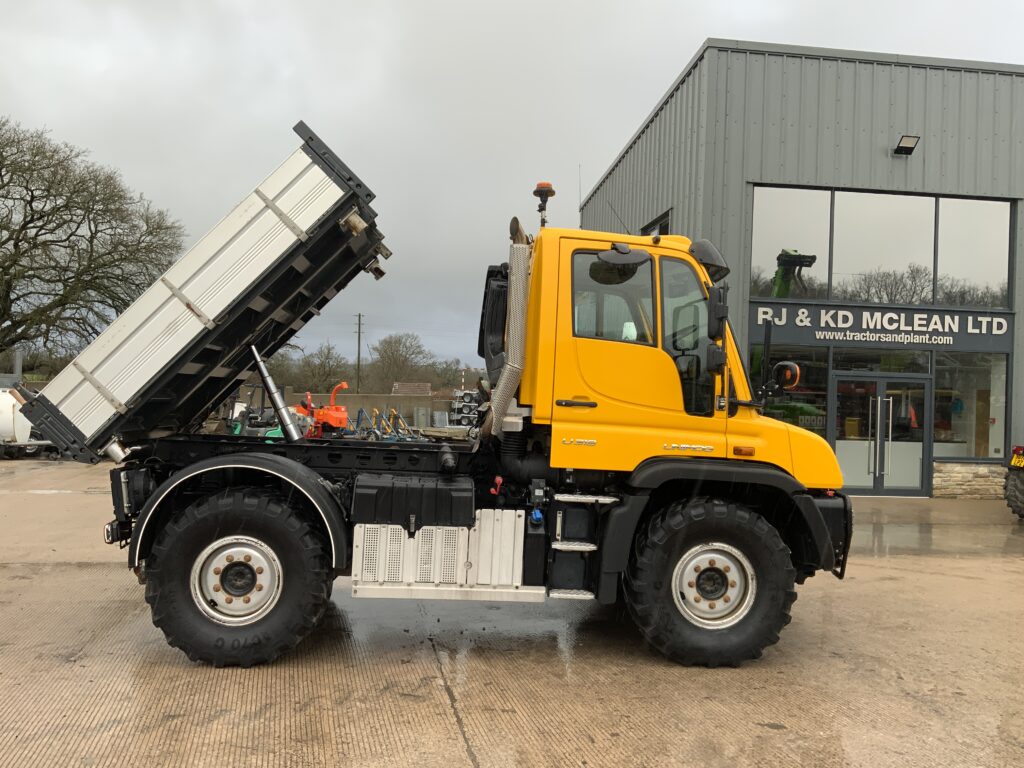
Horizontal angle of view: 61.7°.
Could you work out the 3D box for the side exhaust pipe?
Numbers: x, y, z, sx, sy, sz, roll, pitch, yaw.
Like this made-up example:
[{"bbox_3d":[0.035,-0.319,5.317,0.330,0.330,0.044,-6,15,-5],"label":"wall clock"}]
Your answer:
[{"bbox_3d":[-0.029,-0.357,5.620,0.300,1.470,0.180,2,0,-7],"label":"side exhaust pipe"}]

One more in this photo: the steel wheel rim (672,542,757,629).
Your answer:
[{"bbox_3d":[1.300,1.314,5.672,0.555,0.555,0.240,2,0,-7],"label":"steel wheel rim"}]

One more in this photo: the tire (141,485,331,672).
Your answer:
[{"bbox_3d":[-1.682,1.189,5.363,1.075,1.075,0.390,2,0,-7],"label":"tire"}]

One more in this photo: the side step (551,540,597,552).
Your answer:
[{"bbox_3d":[0.403,1.057,5.580,0.290,0.035,0.150,2,0,-7],"label":"side step"}]

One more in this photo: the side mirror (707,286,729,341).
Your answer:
[{"bbox_3d":[1.288,-0.449,5.390,0.115,0.345,0.205,2,0,12],"label":"side mirror"}]

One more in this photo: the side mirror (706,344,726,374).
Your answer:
[{"bbox_3d":[1.285,-0.154,5.390,0.115,0.185,0.195,2,0,12],"label":"side mirror"}]

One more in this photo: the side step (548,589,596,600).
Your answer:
[{"bbox_3d":[0.391,1.362,5.550,0.290,0.035,0.150,2,0,-7],"label":"side step"}]

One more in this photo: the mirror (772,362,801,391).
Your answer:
[{"bbox_3d":[1.766,-0.055,5.520,0.180,0.190,0.090,2,0,-25],"label":"mirror"}]

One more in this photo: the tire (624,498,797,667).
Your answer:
[{"bbox_3d":[1.293,1.313,5.727,1.075,1.075,0.390,2,0,-7],"label":"tire"}]

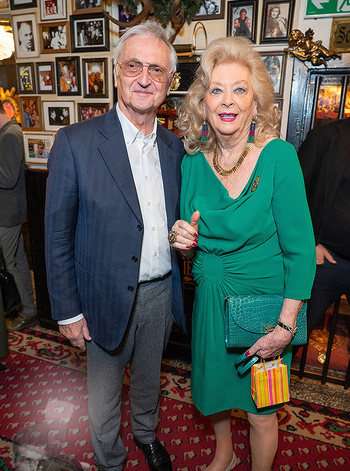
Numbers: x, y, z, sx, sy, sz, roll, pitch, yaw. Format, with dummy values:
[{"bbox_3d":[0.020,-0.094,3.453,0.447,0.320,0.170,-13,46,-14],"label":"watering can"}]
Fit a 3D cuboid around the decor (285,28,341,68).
[{"bbox_3d":[0.653,-0.893,1.663,0.252,0.173,0.110,5,15,15],"label":"decor"}]

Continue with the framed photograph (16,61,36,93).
[{"bbox_3d":[-0.944,-0.997,2.220,0.133,0.181,0.022,6,16,17],"label":"framed photograph"}]

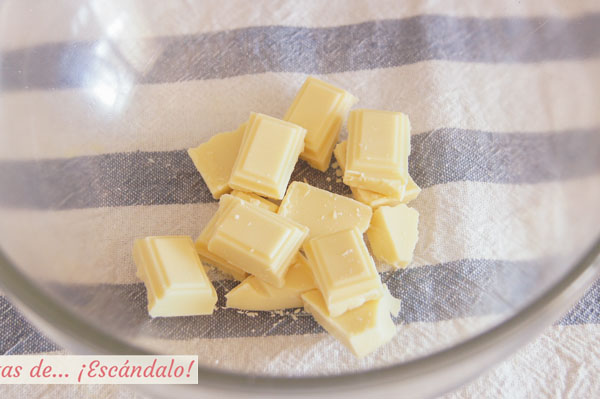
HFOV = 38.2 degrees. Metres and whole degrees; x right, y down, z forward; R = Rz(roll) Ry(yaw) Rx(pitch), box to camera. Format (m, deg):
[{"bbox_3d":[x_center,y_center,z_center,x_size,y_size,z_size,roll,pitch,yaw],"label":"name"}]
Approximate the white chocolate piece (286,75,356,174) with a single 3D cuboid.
[{"bbox_3d":[0.007,-0.028,0.305,0.019,0.010,0.027,20,79,23],"label":"white chocolate piece"}]

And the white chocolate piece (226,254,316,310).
[{"bbox_3d":[-0.009,0.028,0.279,0.027,0.009,0.017,0,64,0],"label":"white chocolate piece"}]

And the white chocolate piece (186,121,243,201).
[{"bbox_3d":[-0.030,-0.015,0.353,0.027,0.009,0.022,-22,64,-11],"label":"white chocolate piece"}]

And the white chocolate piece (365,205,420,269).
[{"bbox_3d":[0.036,0.014,0.336,0.016,0.011,0.022,-14,63,-7],"label":"white chocolate piece"}]

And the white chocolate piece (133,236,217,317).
[{"bbox_3d":[-0.047,0.029,0.329,0.024,0.010,0.027,-12,63,-6],"label":"white chocolate piece"}]

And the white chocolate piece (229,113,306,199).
[{"bbox_3d":[-0.011,-0.016,0.290,0.019,0.010,0.027,18,73,1],"label":"white chocolate piece"}]

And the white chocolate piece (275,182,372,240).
[{"bbox_3d":[0.009,0.009,0.337,0.031,0.010,0.023,18,63,9],"label":"white chocolate piece"}]

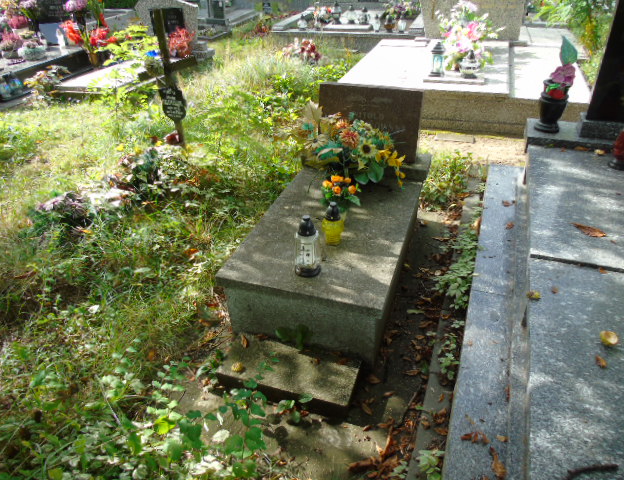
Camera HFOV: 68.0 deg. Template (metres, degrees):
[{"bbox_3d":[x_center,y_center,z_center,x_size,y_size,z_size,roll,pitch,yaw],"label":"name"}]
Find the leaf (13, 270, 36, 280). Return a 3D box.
[{"bbox_3d":[-1.503,0.186,2.417,0.105,0.020,0.036,-20,39,-22],"label":"leaf"}]

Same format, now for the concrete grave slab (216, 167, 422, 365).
[{"bbox_3d":[0.112,0.052,2.227,0.675,0.325,1.003,10,37,18],"label":"concrete grave slab"}]

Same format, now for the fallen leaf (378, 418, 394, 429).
[{"bbox_3d":[0.287,0.714,1.806,0.058,0.012,0.026,1,34,3],"label":"fallen leaf"}]

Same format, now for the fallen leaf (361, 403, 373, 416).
[{"bbox_3d":[0.212,0.659,1.796,0.026,0.012,0.065,-24,40,-27],"label":"fallen leaf"}]

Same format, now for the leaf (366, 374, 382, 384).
[{"bbox_3d":[0.268,0.592,1.968,0.058,0.015,0.036,7,35,13],"label":"leaf"}]

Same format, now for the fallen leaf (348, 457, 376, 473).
[{"bbox_3d":[0.176,0.781,1.607,0.105,0.020,0.036,-14,37,-14],"label":"fallen leaf"}]

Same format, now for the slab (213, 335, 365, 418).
[{"bbox_3d":[-0.089,0.572,1.988,0.568,0.075,0.241,9,35,16],"label":"slab"}]

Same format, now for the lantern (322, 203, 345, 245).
[{"bbox_3d":[0.089,-0.071,1.963,0.093,0.191,0.093,-2,35,1],"label":"lantern"}]

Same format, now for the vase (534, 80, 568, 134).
[{"bbox_3d":[1.402,-0.767,2.680,0.158,0.270,0.158,10,37,18],"label":"vase"}]

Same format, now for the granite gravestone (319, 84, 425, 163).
[{"bbox_3d":[0.314,-0.644,2.544,0.551,0.398,0.055,10,38,17],"label":"granite gravestone"}]

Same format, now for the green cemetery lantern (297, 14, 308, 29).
[{"bbox_3d":[-0.132,-2.907,6.166,0.130,0.183,0.130,10,37,18],"label":"green cemetery lantern"}]

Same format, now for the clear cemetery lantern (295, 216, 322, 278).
[{"bbox_3d":[-0.020,0.019,1.918,0.110,0.259,0.110,-1,34,1],"label":"clear cemetery lantern"}]

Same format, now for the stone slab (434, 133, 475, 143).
[{"bbox_3d":[1.136,-0.810,3.671,0.285,0.032,0.120,11,39,18],"label":"stone slab"}]

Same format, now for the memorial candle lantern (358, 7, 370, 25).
[{"bbox_3d":[0.831,-3.550,7.307,0.173,0.242,0.173,9,35,16],"label":"memorial candle lantern"}]

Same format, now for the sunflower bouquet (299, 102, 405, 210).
[{"bbox_3d":[0.181,-0.419,2.262,0.500,0.380,0.370,10,37,18],"label":"sunflower bouquet"}]

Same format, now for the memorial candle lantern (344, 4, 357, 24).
[{"bbox_3d":[0.629,-3.572,7.324,0.154,0.270,0.154,9,35,16],"label":"memorial candle lantern"}]

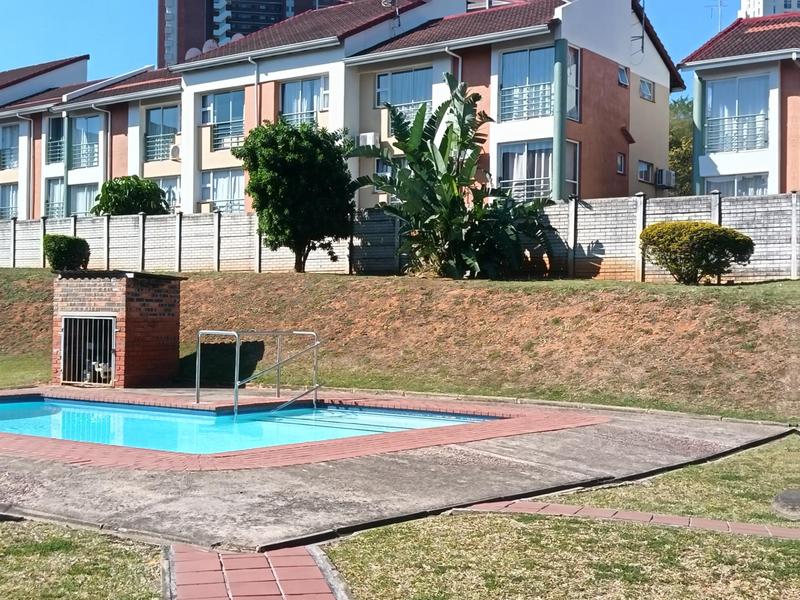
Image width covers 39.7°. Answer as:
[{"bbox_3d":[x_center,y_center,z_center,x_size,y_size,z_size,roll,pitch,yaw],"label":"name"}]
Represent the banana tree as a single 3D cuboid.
[{"bbox_3d":[1.105,-2.671,23.800,4.330,4.420,3.300,1,-1,3],"label":"banana tree"}]

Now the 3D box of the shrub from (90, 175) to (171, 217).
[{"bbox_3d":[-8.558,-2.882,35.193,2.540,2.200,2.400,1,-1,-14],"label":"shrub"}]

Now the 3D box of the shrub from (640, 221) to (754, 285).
[{"bbox_3d":[5.525,-0.882,20.600,2.120,1.190,2.000,1,-1,15],"label":"shrub"}]

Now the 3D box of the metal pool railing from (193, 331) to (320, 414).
[{"bbox_3d":[-2.089,1.050,16.463,0.830,1.210,1.770,0,-1,36],"label":"metal pool railing"}]

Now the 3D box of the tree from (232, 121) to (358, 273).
[{"bbox_3d":[-2.487,-2.463,26.400,3.000,3.620,2.900,1,-1,-5],"label":"tree"}]

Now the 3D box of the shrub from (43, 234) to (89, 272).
[{"bbox_3d":[-9.350,-1.318,31.100,1.350,1.040,1.300,1,-1,-17],"label":"shrub"}]

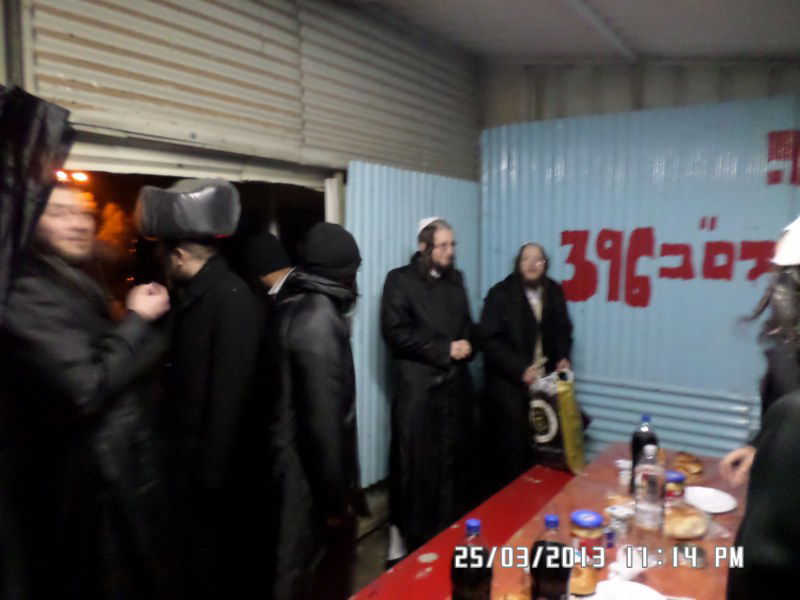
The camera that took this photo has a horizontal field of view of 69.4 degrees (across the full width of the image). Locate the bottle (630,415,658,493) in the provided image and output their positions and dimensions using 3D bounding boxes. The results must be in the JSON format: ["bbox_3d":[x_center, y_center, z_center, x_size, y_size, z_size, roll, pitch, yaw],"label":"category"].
[{"bbox_3d":[0.923,0.572,2.174,0.090,0.305,0.090,-1,6,0],"label":"bottle"}]

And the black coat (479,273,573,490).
[{"bbox_3d":[0.733,0.504,3.350,0.530,1.250,0.370,-2,6,-16],"label":"black coat"}]

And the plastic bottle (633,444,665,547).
[{"bbox_3d":[0.782,0.608,1.811,0.090,0.310,0.090,-1,6,0],"label":"plastic bottle"}]

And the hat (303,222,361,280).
[{"bbox_3d":[-0.269,-0.191,2.270,0.235,0.215,0.205,-5,7,-36],"label":"hat"}]

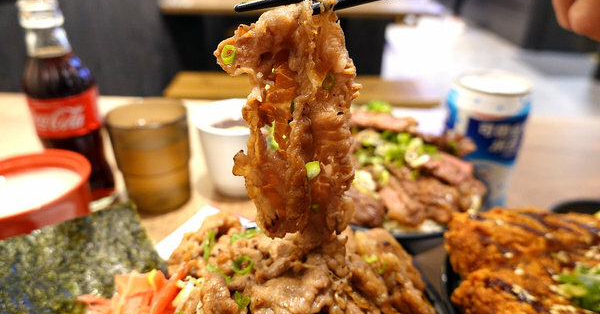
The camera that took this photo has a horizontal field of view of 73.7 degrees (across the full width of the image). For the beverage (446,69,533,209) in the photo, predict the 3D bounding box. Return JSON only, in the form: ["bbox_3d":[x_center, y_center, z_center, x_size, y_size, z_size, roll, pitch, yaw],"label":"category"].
[{"bbox_3d":[0.163,-0.006,0.368,0.066,0.121,0.066,0,27,-4],"label":"beverage"}]

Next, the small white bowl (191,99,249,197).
[{"bbox_3d":[-0.060,-0.006,0.413,0.095,0.078,0.095,1,27,-1],"label":"small white bowl"}]

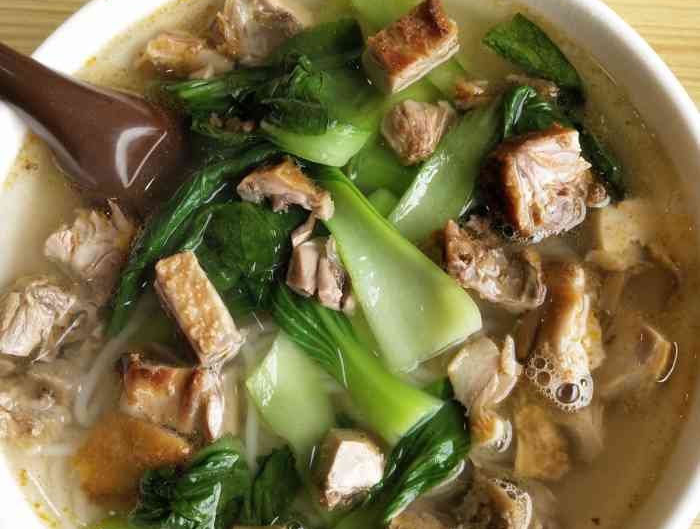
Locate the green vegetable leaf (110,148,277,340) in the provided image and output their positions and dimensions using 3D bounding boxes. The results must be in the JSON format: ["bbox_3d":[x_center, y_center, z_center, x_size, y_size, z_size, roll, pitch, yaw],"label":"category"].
[{"bbox_3d":[-0.043,-0.008,0.238,0.039,0.020,0.064,33,79,9],"label":"green vegetable leaf"}]

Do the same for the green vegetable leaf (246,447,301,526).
[{"bbox_3d":[-0.021,0.062,0.224,0.014,0.010,0.020,-10,76,-1],"label":"green vegetable leaf"}]

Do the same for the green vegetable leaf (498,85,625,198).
[{"bbox_3d":[0.064,-0.036,0.243,0.021,0.016,0.040,-43,79,-9],"label":"green vegetable leaf"}]

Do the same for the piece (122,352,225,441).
[{"bbox_3d":[-0.046,0.035,0.214,0.024,0.016,0.019,6,76,4],"label":"piece"}]

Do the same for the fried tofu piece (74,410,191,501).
[{"bbox_3d":[-0.060,0.054,0.223,0.027,0.019,0.023,23,77,8],"label":"fried tofu piece"}]

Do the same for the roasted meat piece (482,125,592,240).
[{"bbox_3d":[0.056,-0.023,0.237,0.026,0.025,0.030,-7,76,0],"label":"roasted meat piece"}]

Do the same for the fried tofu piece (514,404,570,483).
[{"bbox_3d":[0.054,0.051,0.230,0.014,0.014,0.020,-4,76,0],"label":"fried tofu piece"}]

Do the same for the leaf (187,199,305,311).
[{"bbox_3d":[-0.029,-0.002,0.225,0.031,0.010,0.026,-13,76,-1],"label":"leaf"}]

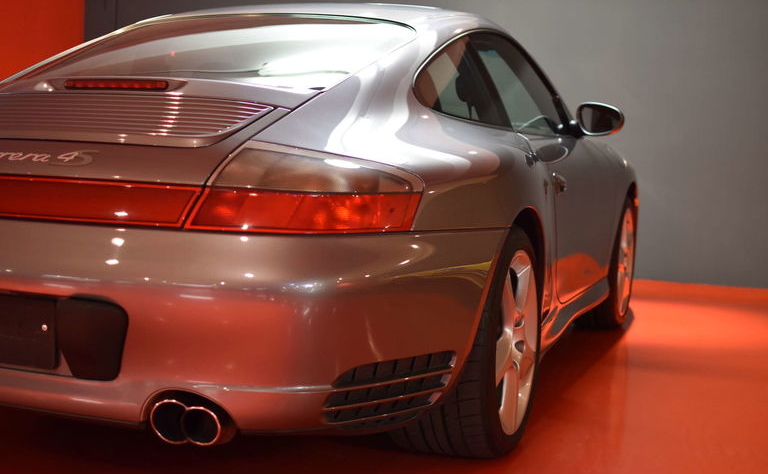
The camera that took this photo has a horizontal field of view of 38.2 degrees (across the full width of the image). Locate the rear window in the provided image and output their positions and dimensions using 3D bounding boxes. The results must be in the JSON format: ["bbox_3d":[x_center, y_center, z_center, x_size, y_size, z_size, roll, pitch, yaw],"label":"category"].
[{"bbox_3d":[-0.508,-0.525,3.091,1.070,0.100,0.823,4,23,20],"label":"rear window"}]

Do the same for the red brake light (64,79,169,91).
[{"bbox_3d":[-0.654,-0.374,2.727,0.297,0.030,0.035,4,5,20],"label":"red brake light"}]

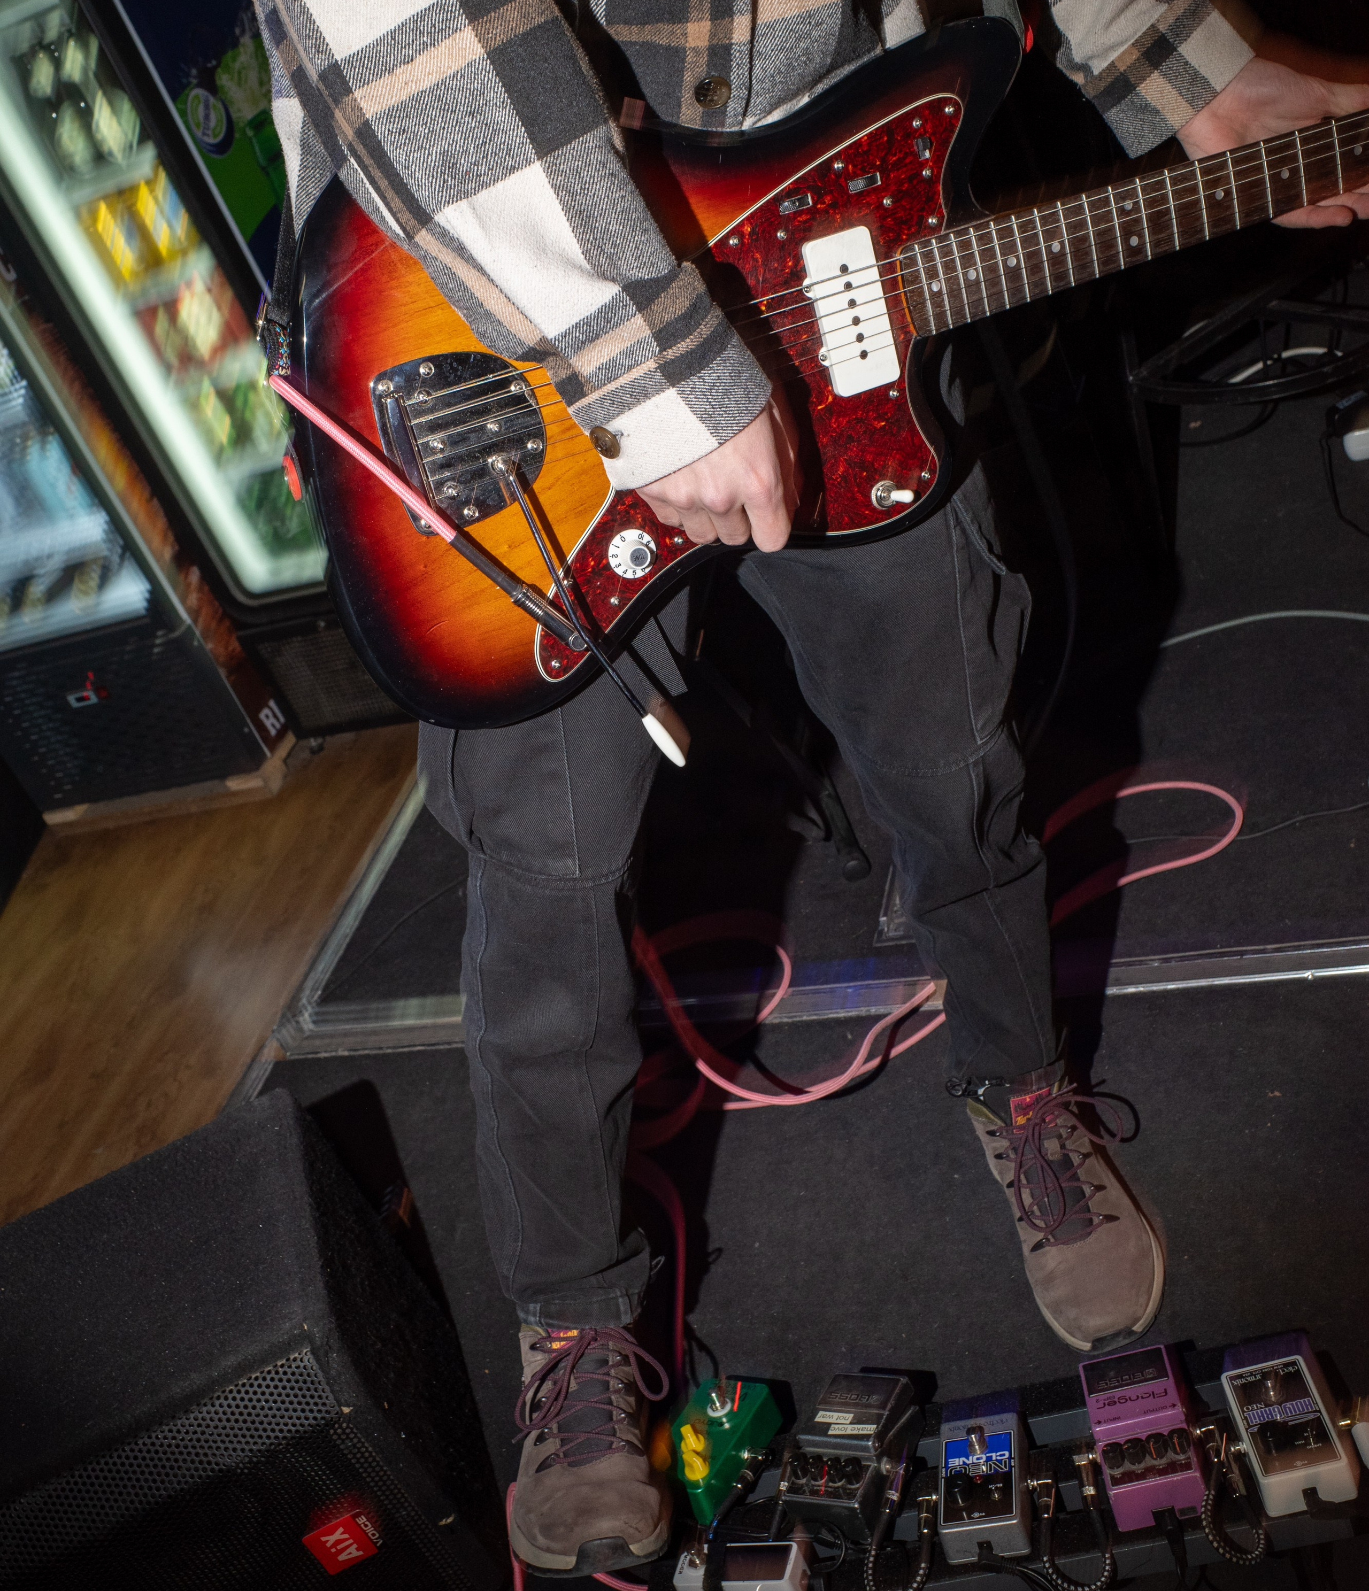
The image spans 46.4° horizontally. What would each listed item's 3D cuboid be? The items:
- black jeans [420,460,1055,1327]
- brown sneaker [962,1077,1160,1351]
[{"bbox_3d":[0.007,0.035,1.334,0.570,0.910,0.300,-17,27,-6],"label":"black jeans"},{"bbox_3d":[0.338,0.355,1.457,0.122,0.115,0.305,-23,28,3],"label":"brown sneaker"}]

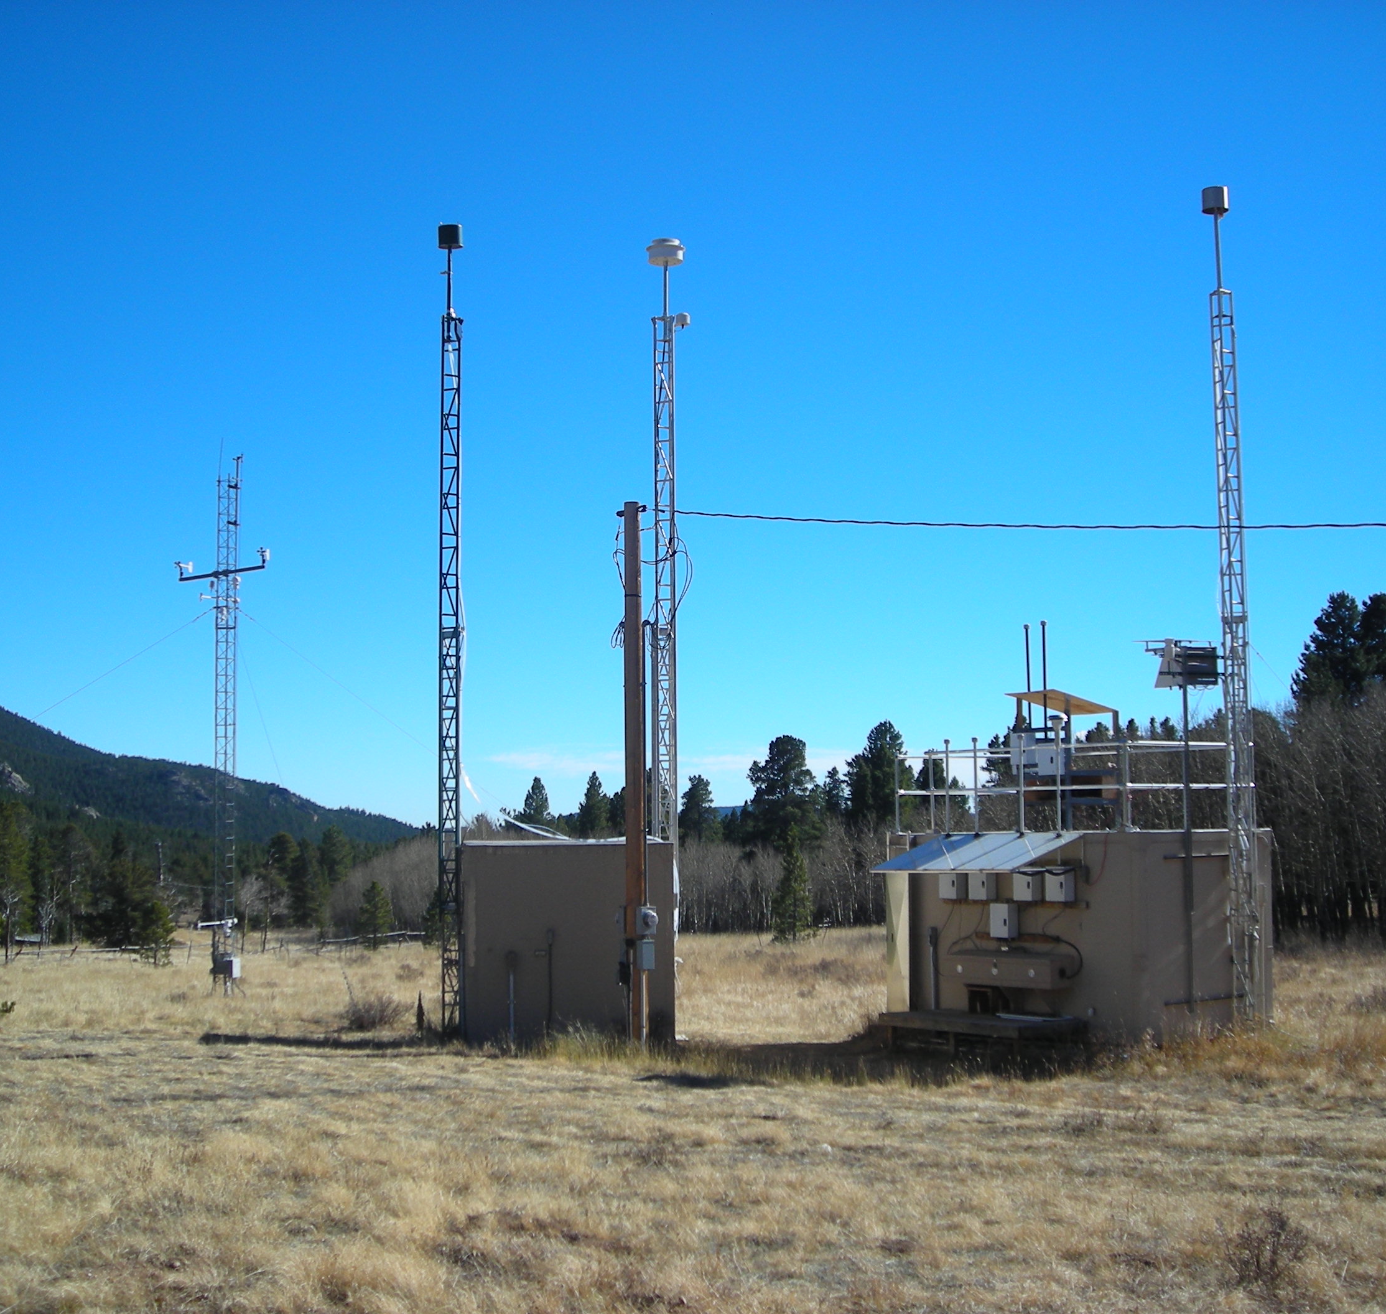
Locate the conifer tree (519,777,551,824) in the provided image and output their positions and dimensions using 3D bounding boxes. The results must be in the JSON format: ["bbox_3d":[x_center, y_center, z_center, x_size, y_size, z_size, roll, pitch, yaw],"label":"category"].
[{"bbox_3d":[-12.692,15.532,155.526,3.000,11.680,3.000,-1,-5,0],"label":"conifer tree"}]

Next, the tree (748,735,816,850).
[{"bbox_3d":[6.686,12.977,145.633,5.400,14.040,5.200,-1,-5,0],"label":"tree"}]

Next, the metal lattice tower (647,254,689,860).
[{"bbox_3d":[-0.322,-0.349,23.853,0.500,9.950,0.460,0,-5,-1],"label":"metal lattice tower"}]

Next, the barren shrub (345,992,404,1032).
[{"bbox_3d":[-4.103,4.553,24.751,0.780,0.490,0.720,0,-5,-9],"label":"barren shrub"}]

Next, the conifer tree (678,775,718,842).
[{"bbox_3d":[0.331,13.461,134.332,3.200,10.560,3.200,-1,-5,0],"label":"conifer tree"}]

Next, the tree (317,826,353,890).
[{"bbox_3d":[-25.258,15.497,135.323,2.800,7.180,2.800,-1,-5,0],"label":"tree"}]

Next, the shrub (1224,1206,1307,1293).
[{"bbox_3d":[2.231,2.303,7.509,0.320,0.310,0.310,-2,-5,16],"label":"shrub"}]

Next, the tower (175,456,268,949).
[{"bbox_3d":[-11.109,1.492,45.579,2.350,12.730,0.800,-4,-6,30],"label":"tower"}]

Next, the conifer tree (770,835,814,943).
[{"bbox_3d":[4.103,9.570,80.211,1.800,4.680,1.800,-1,-5,0],"label":"conifer tree"}]

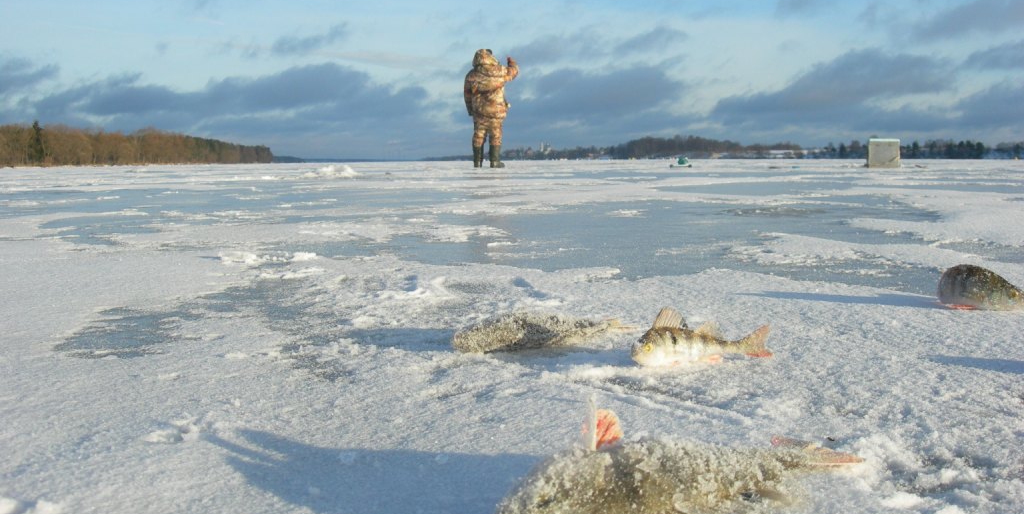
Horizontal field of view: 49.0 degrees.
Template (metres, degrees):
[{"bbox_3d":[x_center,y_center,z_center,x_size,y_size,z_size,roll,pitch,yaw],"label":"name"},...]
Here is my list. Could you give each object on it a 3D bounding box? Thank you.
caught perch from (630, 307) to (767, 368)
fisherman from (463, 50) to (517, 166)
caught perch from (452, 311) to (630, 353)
[{"bbox_3d":[0.132,0.054,0.780,0.100,0.038,0.027,-1,5,-10],"label":"caught perch"},{"bbox_3d":[-0.308,-2.233,16.900,0.680,1.790,0.500,3,6,33],"label":"fisherman"},{"bbox_3d":[0.026,0.053,0.867,0.163,0.027,0.042,-3,6,-32],"label":"caught perch"}]

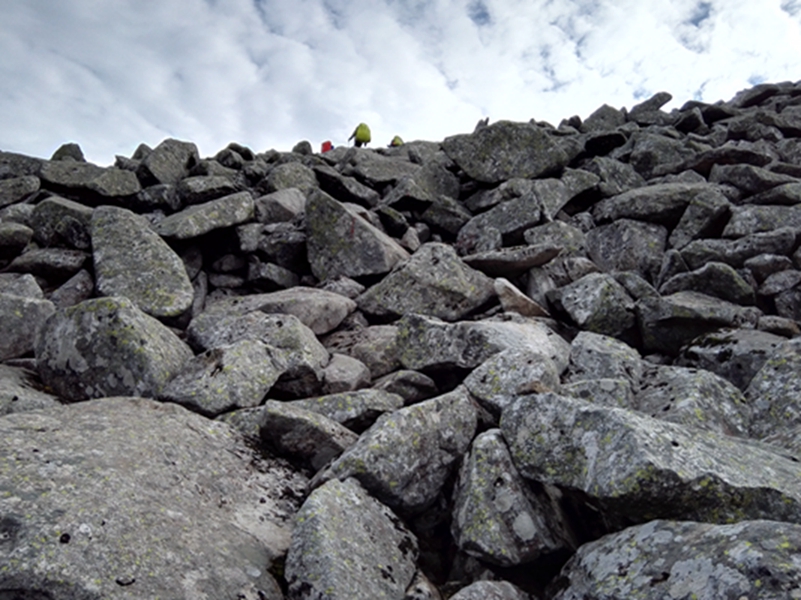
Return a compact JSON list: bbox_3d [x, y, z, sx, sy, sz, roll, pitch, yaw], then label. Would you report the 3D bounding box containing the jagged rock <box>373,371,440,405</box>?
[{"bbox_3d":[0.025,0.440,3.309,0.326,0.184,0.240,0,-7,0],"label":"jagged rock"}]

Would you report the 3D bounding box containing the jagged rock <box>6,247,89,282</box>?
[{"bbox_3d":[-2.903,-0.292,5.516,0.674,0.296,0.462,2,-7,-15],"label":"jagged rock"}]

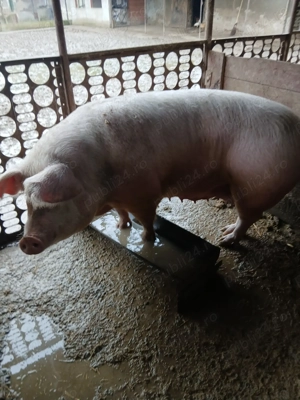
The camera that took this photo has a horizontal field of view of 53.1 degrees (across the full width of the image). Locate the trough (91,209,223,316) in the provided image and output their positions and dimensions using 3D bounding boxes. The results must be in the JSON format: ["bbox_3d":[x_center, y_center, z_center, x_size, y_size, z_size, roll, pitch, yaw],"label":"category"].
[{"bbox_3d":[-0.045,0.293,1.999,0.924,0.196,0.367,24,40,34],"label":"trough"}]

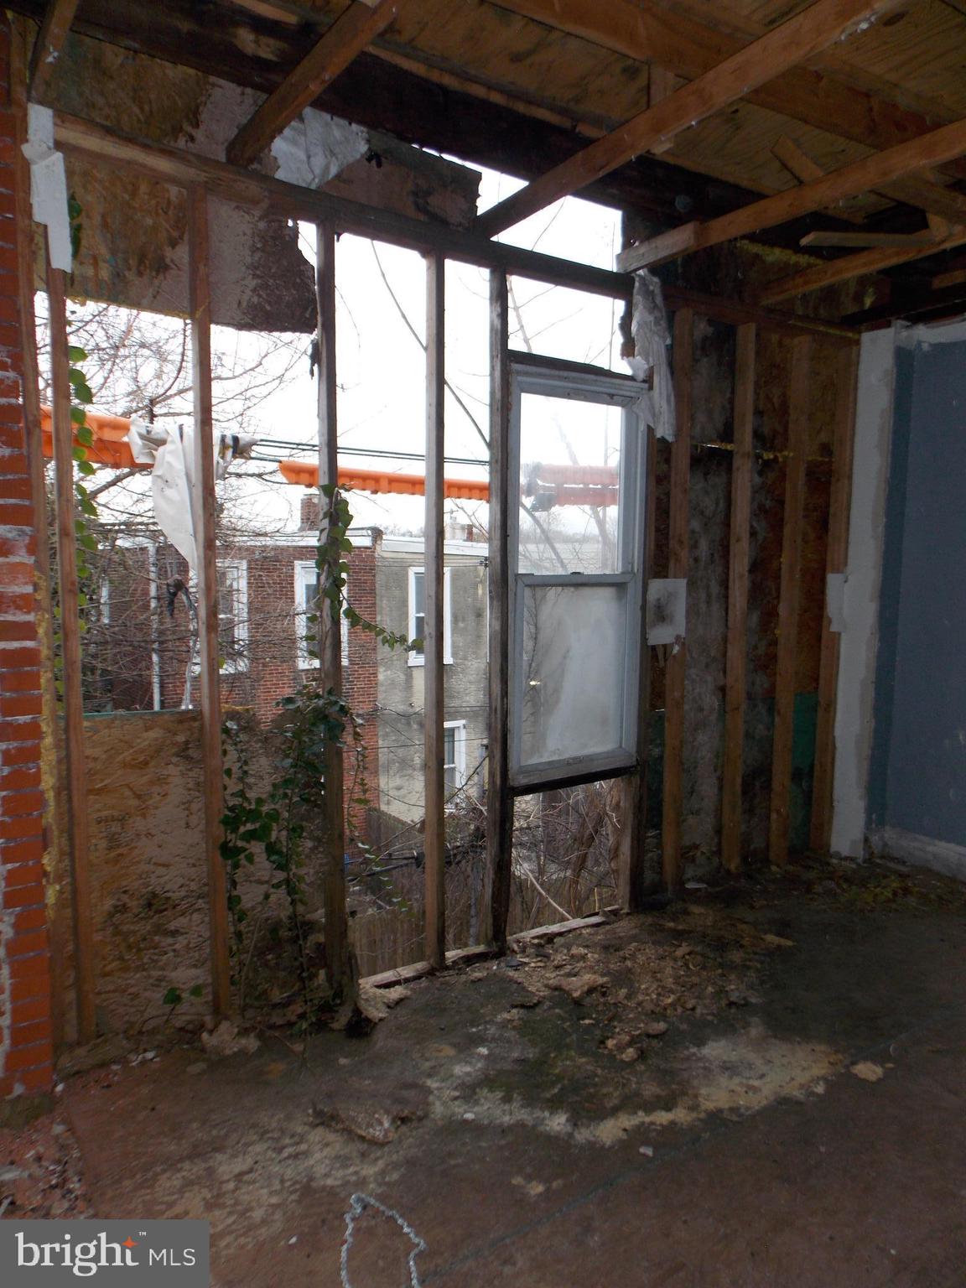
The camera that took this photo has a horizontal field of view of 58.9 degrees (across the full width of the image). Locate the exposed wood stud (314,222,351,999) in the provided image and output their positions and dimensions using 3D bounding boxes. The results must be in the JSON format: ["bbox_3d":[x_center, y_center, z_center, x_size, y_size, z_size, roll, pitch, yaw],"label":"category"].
[{"bbox_3d":[-0.527,-0.051,2.956,0.038,2.663,0.088,-4,7,-33],"label":"exposed wood stud"}]

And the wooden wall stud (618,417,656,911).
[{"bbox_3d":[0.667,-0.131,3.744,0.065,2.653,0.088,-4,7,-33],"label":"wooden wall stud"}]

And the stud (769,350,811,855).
[{"bbox_3d":[1.550,-0.183,4.327,0.038,2.658,0.088,-4,7,-33],"label":"stud"}]

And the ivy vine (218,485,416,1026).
[{"bbox_3d":[-0.558,0.360,2.979,0.710,1.820,0.250,-4,7,-33],"label":"ivy vine"}]

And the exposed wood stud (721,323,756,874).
[{"bbox_3d":[1.223,-0.180,4.109,0.038,2.623,0.088,-4,7,-33],"label":"exposed wood stud"}]

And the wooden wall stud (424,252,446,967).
[{"bbox_3d":[-0.179,-0.075,3.185,0.038,2.658,0.088,-4,7,-33],"label":"wooden wall stud"}]

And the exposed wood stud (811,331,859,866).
[{"bbox_3d":[1.845,-0.204,4.522,0.038,2.653,0.088,-4,7,-33],"label":"exposed wood stud"}]

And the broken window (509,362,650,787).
[{"bbox_3d":[0.373,-0.256,3.524,0.703,1.635,0.090,-4,7,-33],"label":"broken window"}]

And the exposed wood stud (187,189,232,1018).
[{"bbox_3d":[-0.871,-0.062,2.725,0.038,2.598,0.088,-4,7,-33],"label":"exposed wood stud"}]

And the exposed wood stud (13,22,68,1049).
[{"bbox_3d":[-1.269,-0.217,2.444,0.039,2.870,0.088,-4,7,-33],"label":"exposed wood stud"}]

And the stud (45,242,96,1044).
[{"bbox_3d":[-1.204,-0.061,2.503,0.038,2.558,0.088,-4,7,-33],"label":"stud"}]

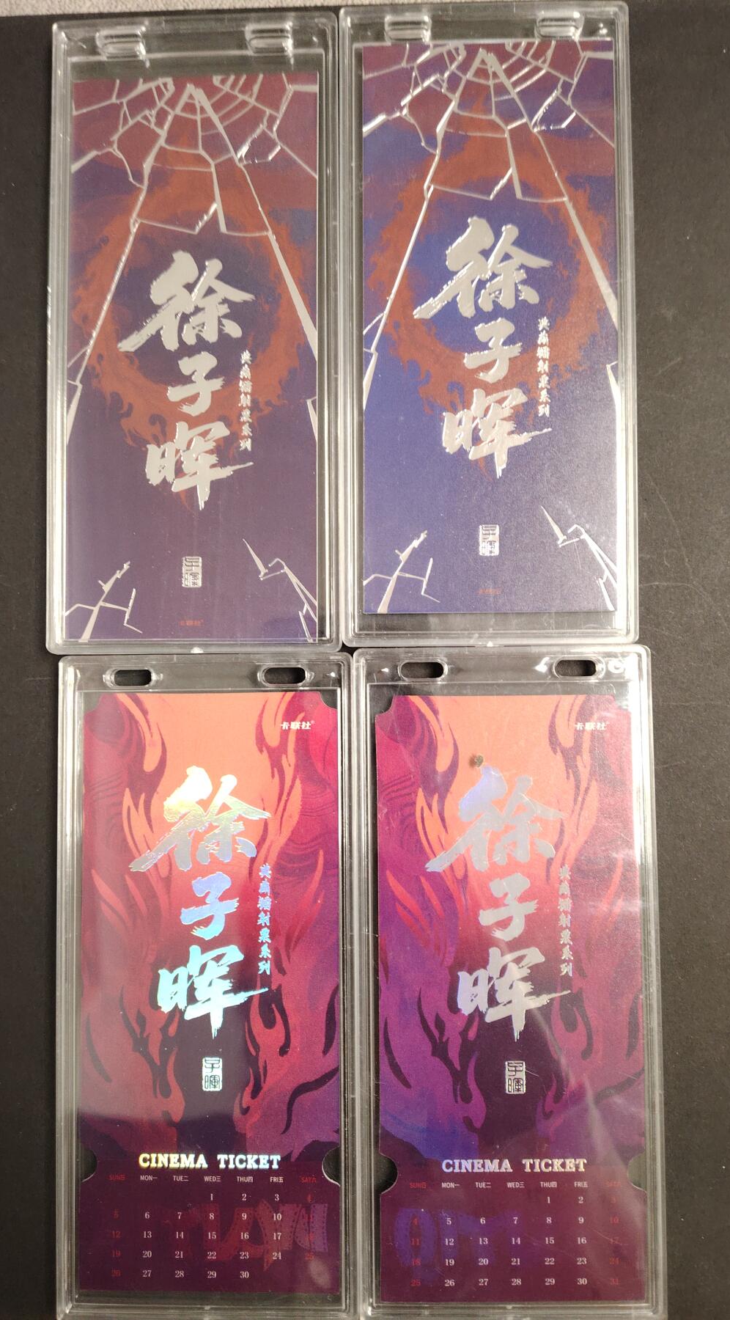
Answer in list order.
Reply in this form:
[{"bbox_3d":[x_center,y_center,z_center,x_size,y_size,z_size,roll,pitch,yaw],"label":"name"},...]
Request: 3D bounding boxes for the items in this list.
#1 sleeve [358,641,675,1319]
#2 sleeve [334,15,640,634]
[{"bbox_3d":[0.033,0.074,0.215,0.070,0.006,0.155,-1,88,2],"label":"sleeve"},{"bbox_3d":[0.029,-0.081,0.222,0.070,0.006,0.155,0,88,2],"label":"sleeve"}]

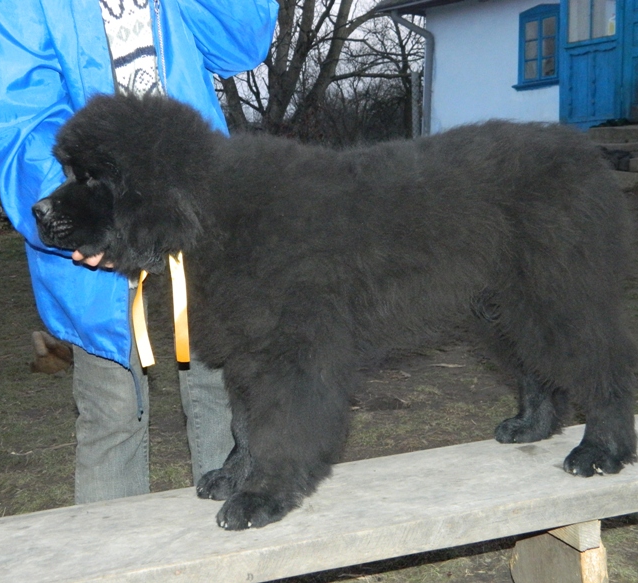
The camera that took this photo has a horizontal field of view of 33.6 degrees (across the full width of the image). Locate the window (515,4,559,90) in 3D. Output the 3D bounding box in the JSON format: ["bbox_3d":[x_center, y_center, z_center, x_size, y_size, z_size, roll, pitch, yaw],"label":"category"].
[{"bbox_3d":[3.013,-3.311,14.300,0.140,1.130,0.920,-2,5,-32],"label":"window"}]

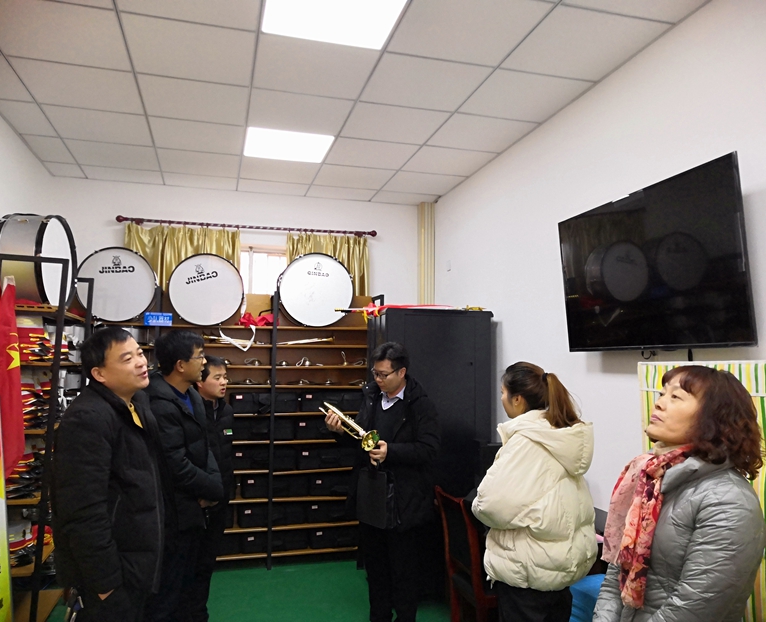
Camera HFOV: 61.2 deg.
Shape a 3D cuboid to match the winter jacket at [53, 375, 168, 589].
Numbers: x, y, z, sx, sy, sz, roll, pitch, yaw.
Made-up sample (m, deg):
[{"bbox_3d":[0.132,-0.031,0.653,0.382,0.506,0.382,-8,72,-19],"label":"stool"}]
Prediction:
[{"bbox_3d":[-0.976,0.616,2.310,0.360,0.780,0.530,1,-5,-1],"label":"winter jacket"}]

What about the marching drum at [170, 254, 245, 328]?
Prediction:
[{"bbox_3d":[-1.402,-0.156,5.185,0.570,0.570,0.260,2,-5,-11],"label":"marching drum"}]

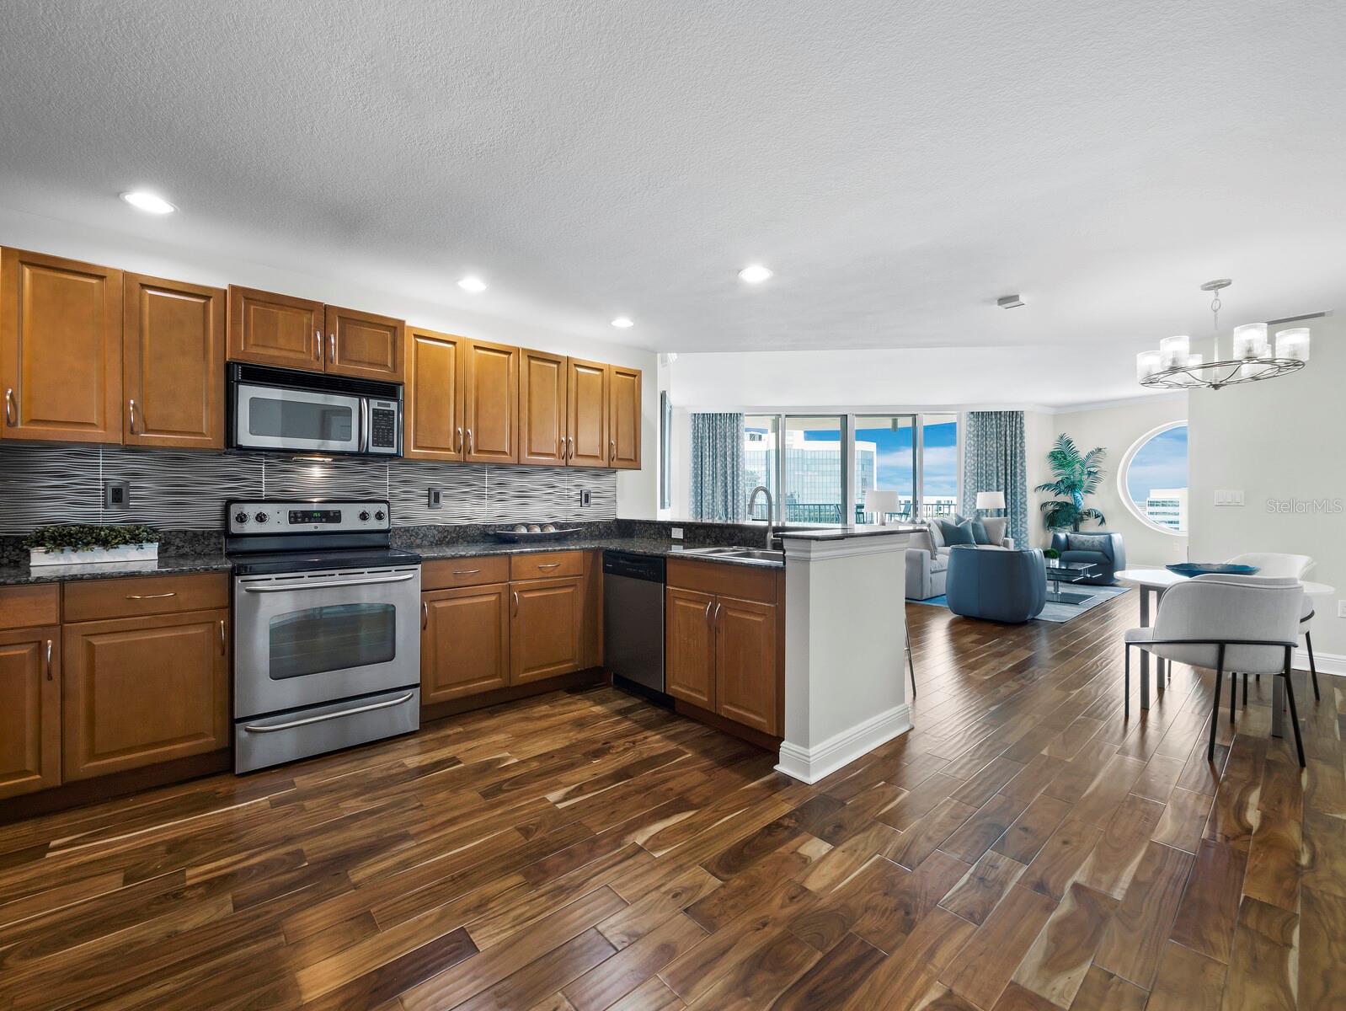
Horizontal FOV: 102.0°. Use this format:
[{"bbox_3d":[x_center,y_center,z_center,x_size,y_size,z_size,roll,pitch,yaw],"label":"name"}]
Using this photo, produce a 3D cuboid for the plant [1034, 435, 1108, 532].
[{"bbox_3d":[7.080,-0.040,9.720,0.980,2.400,1.080,0,0,-40],"label":"plant"}]

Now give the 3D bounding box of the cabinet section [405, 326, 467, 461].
[{"bbox_3d":[-1.493,-0.644,3.311,0.339,0.754,0.330,0,0,-39],"label":"cabinet section"}]

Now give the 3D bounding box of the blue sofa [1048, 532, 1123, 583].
[{"bbox_3d":[6.506,0.815,8.523,0.870,0.740,0.900,0,0,-40],"label":"blue sofa"}]

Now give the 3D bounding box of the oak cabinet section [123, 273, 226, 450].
[{"bbox_3d":[-2.361,-0.645,2.607,0.343,0.754,0.330,0,0,-39],"label":"oak cabinet section"}]

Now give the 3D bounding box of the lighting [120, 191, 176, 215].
[{"bbox_3d":[-2.202,-1.271,2.291,0.185,0.030,0.185,0,0,-39],"label":"lighting"}]

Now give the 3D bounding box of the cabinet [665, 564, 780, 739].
[{"bbox_3d":[0.445,0.667,2.917,0.590,0.752,0.800,0,0,-39],"label":"cabinet"}]

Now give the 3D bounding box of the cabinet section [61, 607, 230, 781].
[{"bbox_3d":[-2.287,0.751,2.421,0.484,0.603,0.550,0,0,-39],"label":"cabinet section"}]

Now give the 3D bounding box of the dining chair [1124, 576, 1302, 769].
[{"bbox_3d":[2.735,0.780,2.770,0.550,0.810,0.575,0,0,12],"label":"dining chair"}]

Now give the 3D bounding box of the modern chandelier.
[{"bbox_3d":[3.130,-0.970,3.140,0.710,0.610,0.710,0,0,-40],"label":"modern chandelier"}]

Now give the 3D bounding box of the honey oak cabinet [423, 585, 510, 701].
[{"bbox_3d":[-1.313,0.752,3.230,0.477,0.595,0.580,0,0,-39],"label":"honey oak cabinet"}]

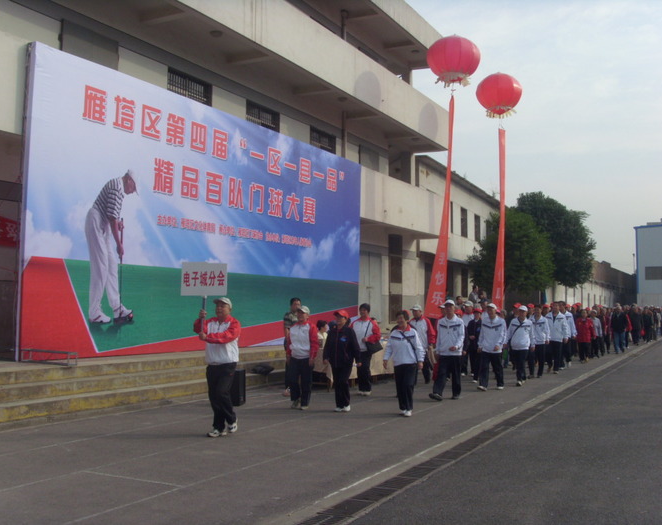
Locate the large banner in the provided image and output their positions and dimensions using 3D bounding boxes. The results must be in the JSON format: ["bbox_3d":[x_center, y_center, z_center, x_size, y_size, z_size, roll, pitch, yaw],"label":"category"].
[{"bbox_3d":[-2.326,-0.724,18.705,0.250,5.830,13.037,-2,-4,29],"label":"large banner"}]

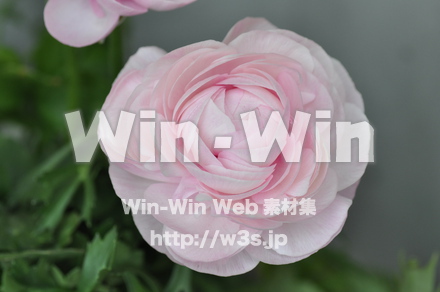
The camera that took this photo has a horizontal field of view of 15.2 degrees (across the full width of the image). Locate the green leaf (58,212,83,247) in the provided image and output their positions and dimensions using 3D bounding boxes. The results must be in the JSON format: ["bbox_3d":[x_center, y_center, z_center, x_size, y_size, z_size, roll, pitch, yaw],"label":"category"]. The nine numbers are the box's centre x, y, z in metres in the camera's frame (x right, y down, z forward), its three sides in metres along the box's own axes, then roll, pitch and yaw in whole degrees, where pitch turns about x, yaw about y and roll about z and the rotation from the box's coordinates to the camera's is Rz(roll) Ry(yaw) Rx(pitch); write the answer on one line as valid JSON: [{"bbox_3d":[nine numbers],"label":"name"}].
[{"bbox_3d":[-0.052,0.029,0.575,0.005,0.005,0.013,29,68,3],"label":"green leaf"}]

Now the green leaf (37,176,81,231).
[{"bbox_3d":[-0.061,0.022,0.620,0.006,0.026,0.006,40,9,4],"label":"green leaf"}]

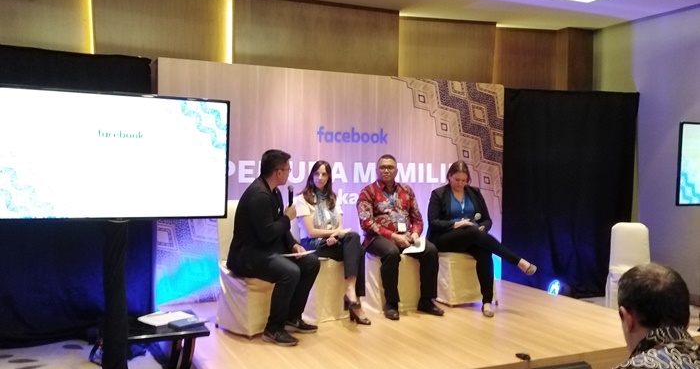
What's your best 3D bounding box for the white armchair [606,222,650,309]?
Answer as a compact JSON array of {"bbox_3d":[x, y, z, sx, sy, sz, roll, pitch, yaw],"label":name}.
[{"bbox_3d":[3.011,0.883,5.645,0.460,0.930,0.530,1,1,21],"label":"white armchair"}]

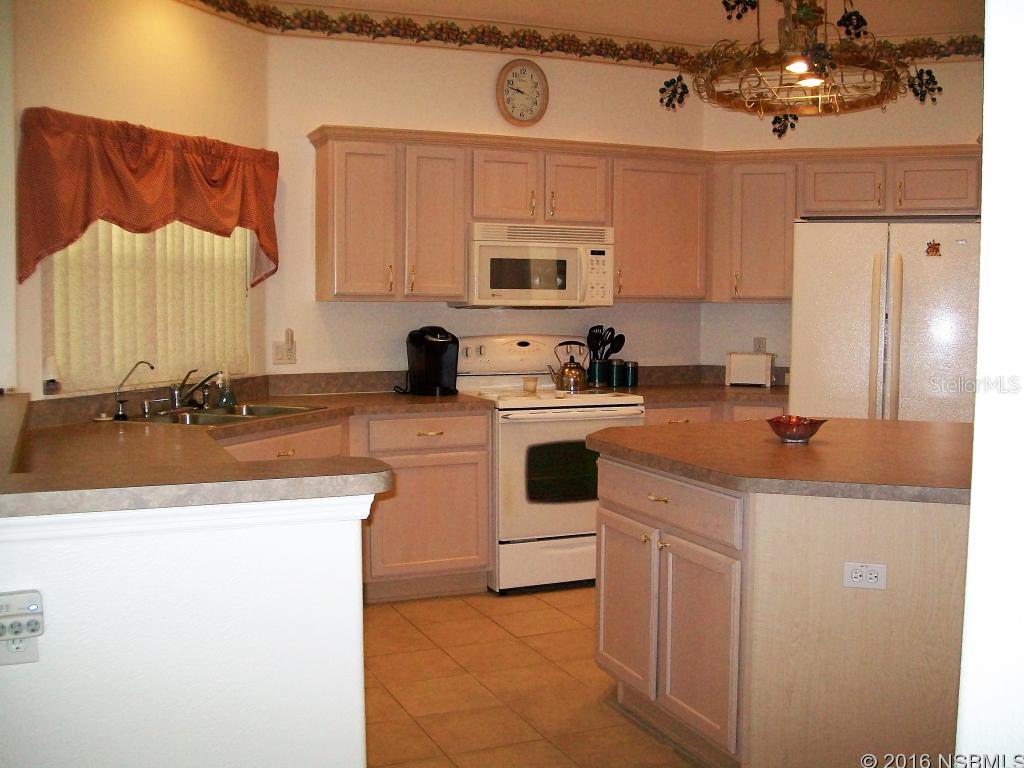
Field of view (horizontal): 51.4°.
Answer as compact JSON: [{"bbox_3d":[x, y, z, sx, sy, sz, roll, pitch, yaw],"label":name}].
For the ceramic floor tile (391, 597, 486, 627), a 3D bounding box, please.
[{"bbox_3d":[-0.319,1.008,4.695,0.323,0.010,0.323,-2,4,-23],"label":"ceramic floor tile"}]

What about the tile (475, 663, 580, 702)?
[{"bbox_3d":[0.065,1.067,3.796,0.323,0.010,0.323,-2,4,-23],"label":"tile"}]

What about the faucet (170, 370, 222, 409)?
[{"bbox_3d":[-1.251,0.030,4.226,0.265,0.170,0.060,2,5,21],"label":"faucet"}]

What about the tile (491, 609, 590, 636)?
[{"bbox_3d":[0.108,1.028,4.574,0.328,0.010,0.328,-2,5,-24],"label":"tile"}]

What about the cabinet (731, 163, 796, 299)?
[{"bbox_3d":[1.368,-0.809,5.755,0.371,0.730,0.320,2,5,19],"label":"cabinet"}]

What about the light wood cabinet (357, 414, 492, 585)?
[{"bbox_3d":[-0.511,0.515,5.069,0.637,0.815,0.610,-2,5,-24],"label":"light wood cabinet"}]

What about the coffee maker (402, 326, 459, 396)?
[{"bbox_3d":[-0.392,-0.112,5.232,0.235,0.325,0.300,-1,4,-17],"label":"coffee maker"}]

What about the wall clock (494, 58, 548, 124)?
[{"bbox_3d":[0.059,-1.481,5.424,0.285,0.347,0.045,-2,5,-24],"label":"wall clock"}]

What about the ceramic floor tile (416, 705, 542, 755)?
[{"bbox_3d":[-0.108,1.096,3.369,0.323,0.010,0.323,-2,4,-23],"label":"ceramic floor tile"}]

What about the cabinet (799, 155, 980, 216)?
[{"bbox_3d":[1.959,-1.009,5.543,0.883,0.305,0.330,2,5,19],"label":"cabinet"}]

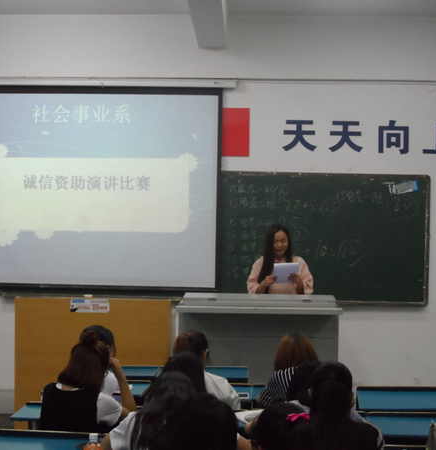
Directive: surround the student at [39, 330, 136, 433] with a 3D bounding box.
[{"bbox_3d":[-0.605,1.109,5.212,0.470,1.200,0.700,1,0,8],"label":"student"}]

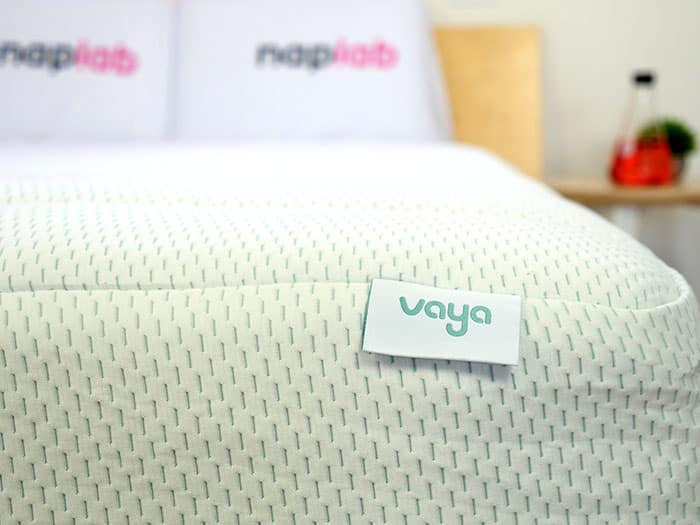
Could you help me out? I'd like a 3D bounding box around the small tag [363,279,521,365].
[{"bbox_3d":[0.070,0.044,0.899,0.112,0.056,0.007,6,-21,3],"label":"small tag"}]

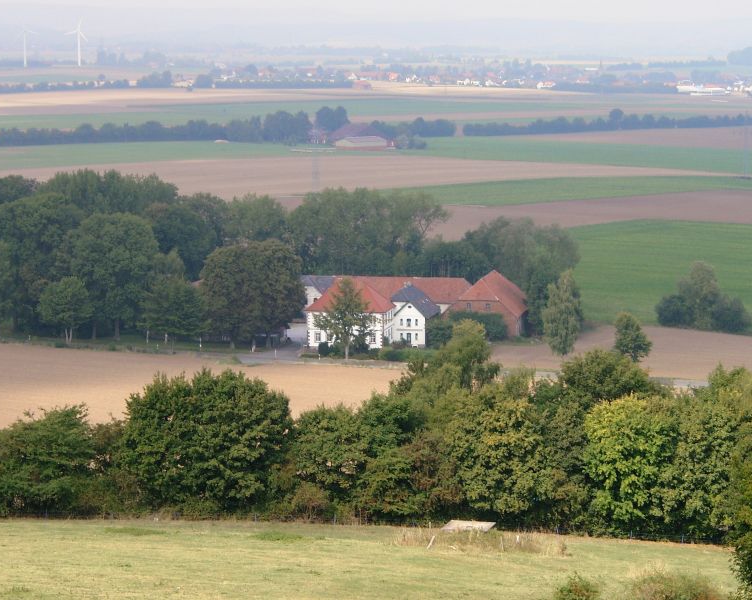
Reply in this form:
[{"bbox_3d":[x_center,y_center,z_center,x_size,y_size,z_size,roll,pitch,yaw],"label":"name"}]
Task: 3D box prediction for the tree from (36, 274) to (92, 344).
[{"bbox_3d":[-62.405,2.003,463.000,11.200,13.400,10.800,0,7,0],"label":"tree"}]

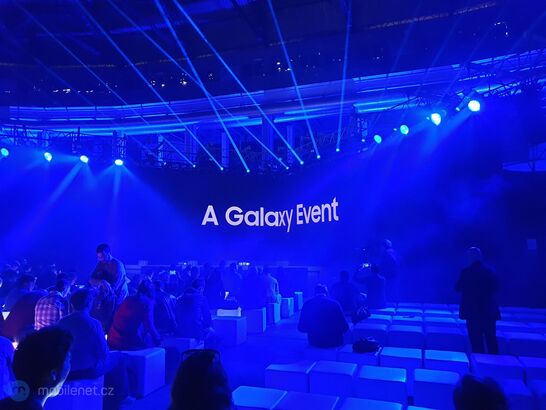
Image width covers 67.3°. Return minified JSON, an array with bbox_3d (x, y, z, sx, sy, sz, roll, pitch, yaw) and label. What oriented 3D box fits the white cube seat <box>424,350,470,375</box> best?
[{"bbox_3d":[2.051,2.016,4.840,0.460,0.450,0.440,-3,-6,20],"label":"white cube seat"}]

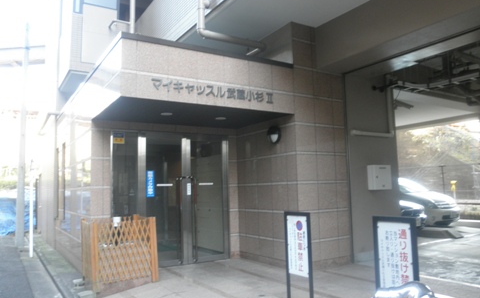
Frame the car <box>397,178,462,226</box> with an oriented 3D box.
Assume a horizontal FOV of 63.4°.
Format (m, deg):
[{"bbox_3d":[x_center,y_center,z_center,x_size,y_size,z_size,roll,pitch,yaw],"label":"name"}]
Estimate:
[{"bbox_3d":[4.024,1.600,11.481,1.730,1.530,4.500,2,-7,-32],"label":"car"}]

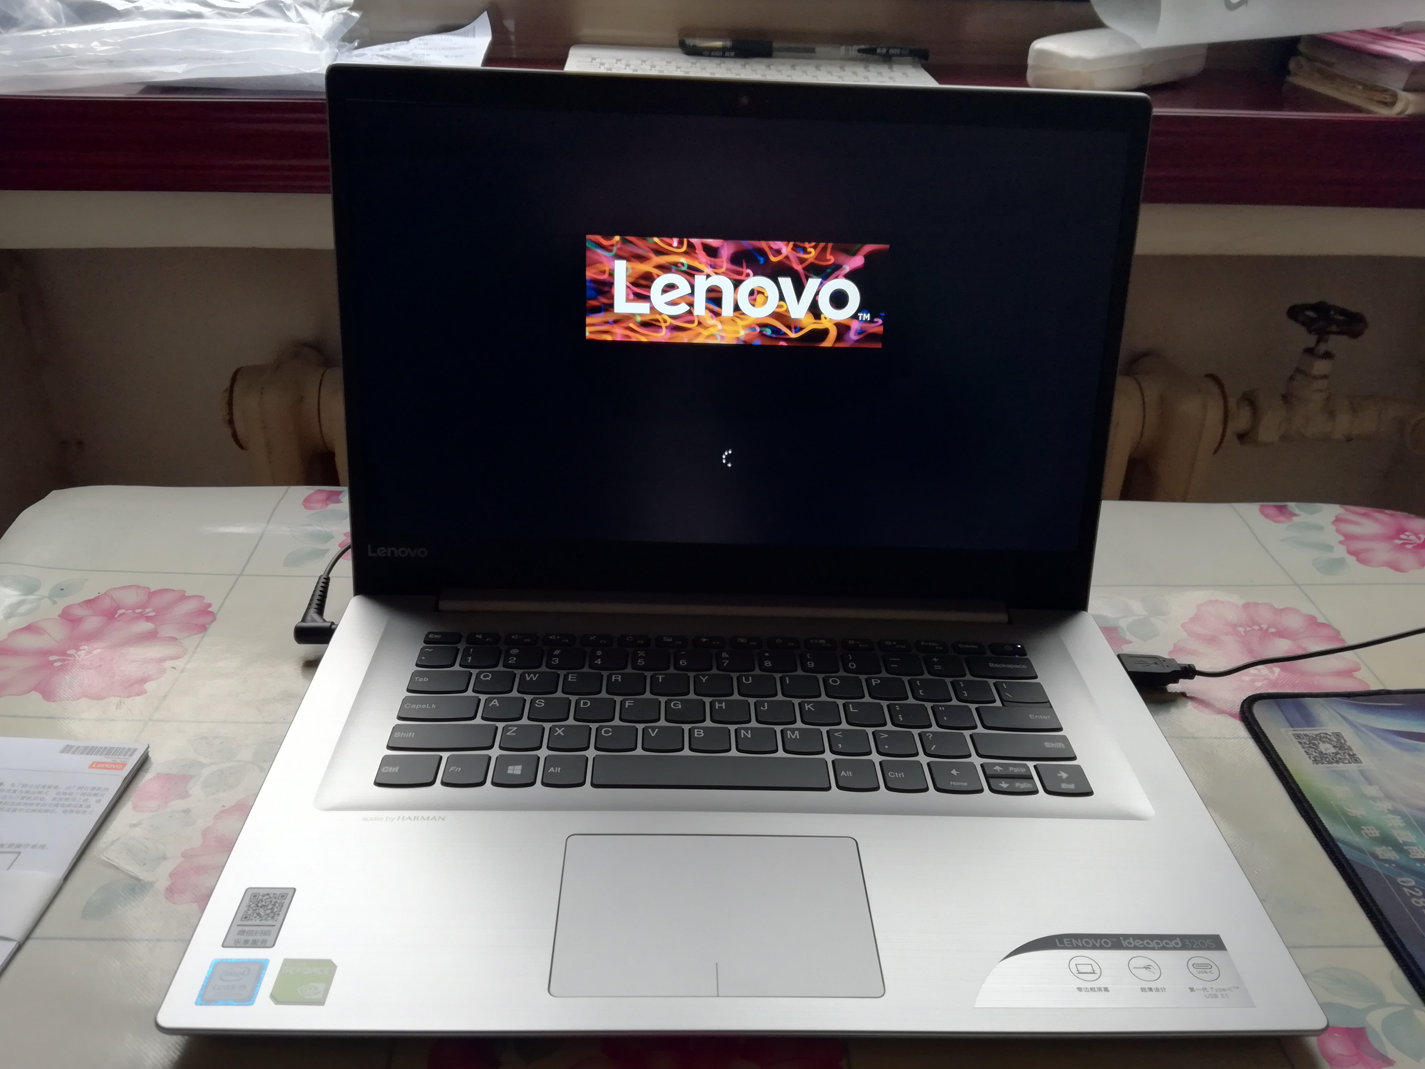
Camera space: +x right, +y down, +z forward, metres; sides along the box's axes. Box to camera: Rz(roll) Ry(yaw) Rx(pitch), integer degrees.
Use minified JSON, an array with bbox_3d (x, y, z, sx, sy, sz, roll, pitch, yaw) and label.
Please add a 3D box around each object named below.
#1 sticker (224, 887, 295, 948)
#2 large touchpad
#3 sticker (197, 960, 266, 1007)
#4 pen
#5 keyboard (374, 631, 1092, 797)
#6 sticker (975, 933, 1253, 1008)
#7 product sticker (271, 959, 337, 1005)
[{"bbox_3d":[-0.148,0.125,0.365,0.017,0.001,0.025,1,30,-2],"label":"sticker"},{"bbox_3d":[0.001,0.127,0.375,0.105,0.002,0.068,1,30,-2],"label":"large touchpad"},{"bbox_3d":[-0.148,0.138,0.343,0.018,0.001,0.017,1,30,-2],"label":"sticker"},{"bbox_3d":[0.056,-0.286,0.658,0.150,0.012,0.013,-2,29,-7],"label":"pen"},{"bbox_3d":[0.008,0.073,0.468,0.276,0.006,0.100,1,30,-2],"label":"keyboard"},{"bbox_3d":[0.126,0.141,0.360,0.090,0.001,0.029,1,30,-2],"label":"sticker"},{"bbox_3d":[-0.126,0.138,0.344,0.018,0.001,0.017,1,30,-2],"label":"product sticker"}]

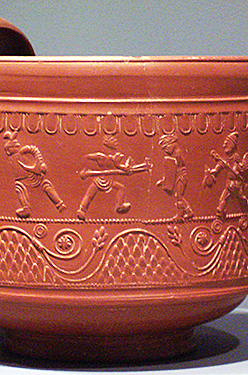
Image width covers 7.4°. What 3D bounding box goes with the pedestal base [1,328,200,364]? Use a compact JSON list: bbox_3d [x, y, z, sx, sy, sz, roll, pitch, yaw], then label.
[{"bbox_3d":[-0.014,0.086,1.119,0.112,0.014,0.112,0,5,0],"label":"pedestal base"}]

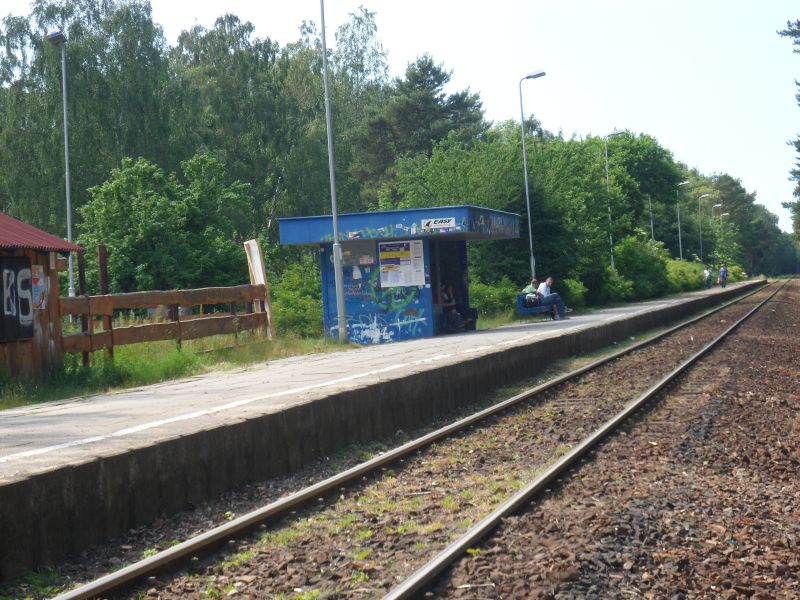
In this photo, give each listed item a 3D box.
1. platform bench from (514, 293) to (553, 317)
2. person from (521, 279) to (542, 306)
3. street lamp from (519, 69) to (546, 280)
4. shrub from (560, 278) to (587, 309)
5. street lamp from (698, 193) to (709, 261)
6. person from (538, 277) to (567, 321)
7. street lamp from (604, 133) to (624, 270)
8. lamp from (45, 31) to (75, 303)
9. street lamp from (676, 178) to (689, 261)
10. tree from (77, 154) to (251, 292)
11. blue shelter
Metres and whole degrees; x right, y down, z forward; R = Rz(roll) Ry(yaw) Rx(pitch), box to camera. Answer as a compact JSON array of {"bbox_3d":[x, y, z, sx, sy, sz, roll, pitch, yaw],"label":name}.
[{"bbox_3d":[3.370,0.181,48.700,0.580,0.750,2.100,-3,0,12],"label":"platform bench"},{"bbox_3d":[3.488,-0.003,49.311,0.820,1.060,0.550,-3,0,12],"label":"person"},{"bbox_3d":[4.498,-3.448,62.559,0.940,7.770,0.300,-3,0,12],"label":"street lamp"},{"bbox_3d":[5.208,-0.094,58.375,0.930,1.080,1.000,-3,0,12],"label":"shrub"},{"bbox_3d":[25.742,-5.043,164.149,0.940,7.800,0.300,-3,0,12],"label":"street lamp"},{"bbox_3d":[3.843,-0.031,48.521,0.800,1.080,0.550,-3,0,12],"label":"person"},{"bbox_3d":[9.983,-3.856,88.788,0.940,7.770,0.300,-3,0,12],"label":"street lamp"},{"bbox_3d":[-7.834,-2.393,45.945,0.300,7.950,0.850,-3,0,32],"label":"lamp"},{"bbox_3d":[20.320,-4.615,138.213,0.940,7.750,0.300,-3,0,12],"label":"street lamp"},{"bbox_3d":[-6.810,-1.384,56.884,5.000,5.550,4.800,-3,0,12],"label":"tree"},{"bbox_3d":[0.244,-0.505,41.501,3.900,2.550,6.750,-3,0,12],"label":"blue shelter"}]

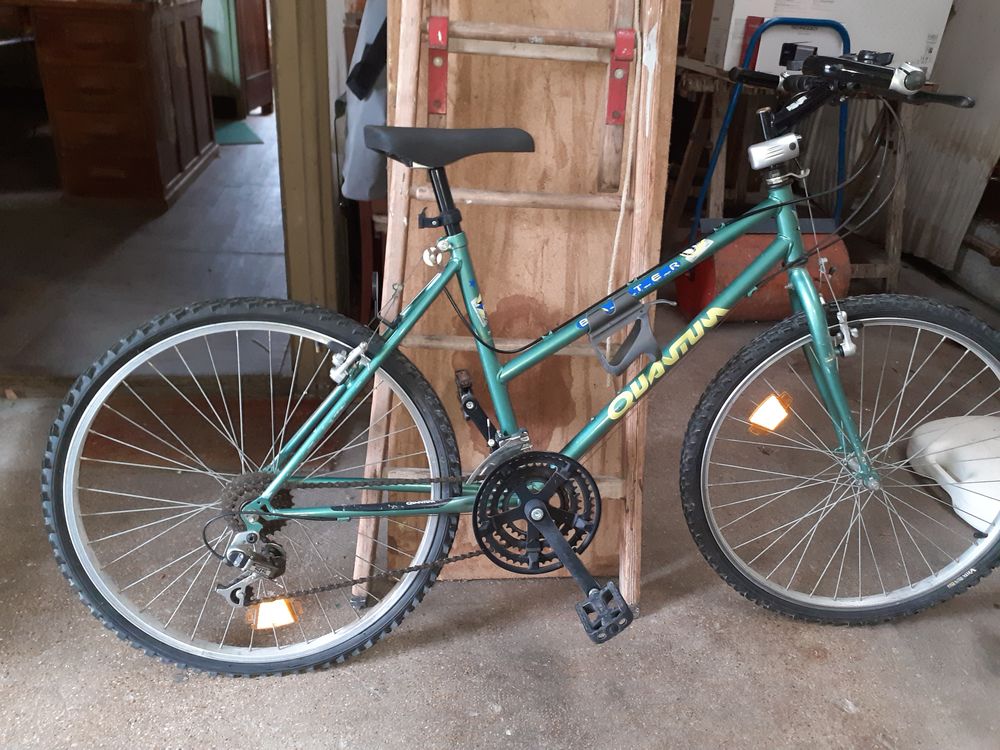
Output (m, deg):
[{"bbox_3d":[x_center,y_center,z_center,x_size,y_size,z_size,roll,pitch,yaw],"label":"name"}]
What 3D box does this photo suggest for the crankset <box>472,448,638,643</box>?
[{"bbox_3d":[0.081,0.261,1.213,0.237,0.267,0.150,-1,14,-9],"label":"crankset"}]

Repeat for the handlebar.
[{"bbox_3d":[0.497,-0.452,1.206,0.230,0.090,0.600,4,18,2],"label":"handlebar"}]

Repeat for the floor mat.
[{"bbox_3d":[-1.783,-1.520,4.867,0.480,0.015,0.770,-9,28,-23],"label":"floor mat"}]

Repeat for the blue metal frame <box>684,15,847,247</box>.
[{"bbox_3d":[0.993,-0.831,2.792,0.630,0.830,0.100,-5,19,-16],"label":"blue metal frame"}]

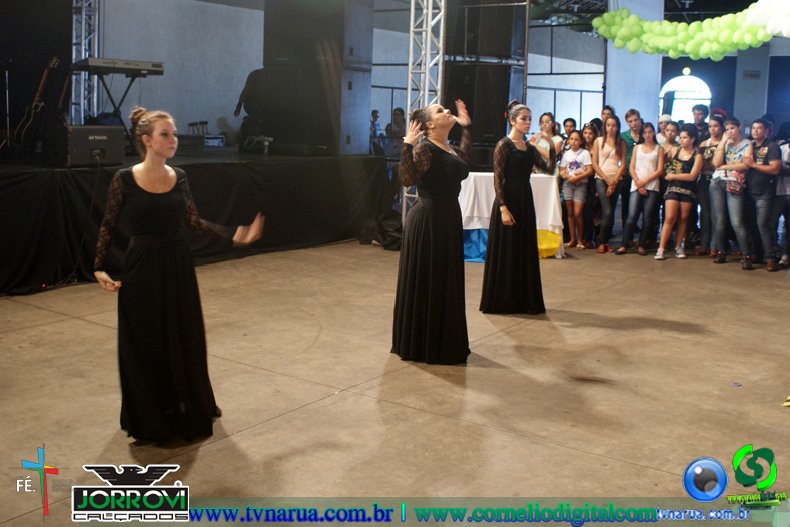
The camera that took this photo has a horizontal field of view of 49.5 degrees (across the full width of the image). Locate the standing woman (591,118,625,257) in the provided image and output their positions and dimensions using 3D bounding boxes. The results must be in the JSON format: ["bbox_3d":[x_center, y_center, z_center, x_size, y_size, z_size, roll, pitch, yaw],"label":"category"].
[{"bbox_3d":[2.568,-0.952,10.296,0.440,1.633,0.340,5,11,16],"label":"standing woman"}]

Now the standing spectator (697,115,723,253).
[{"bbox_3d":[3.938,-0.956,10.689,0.470,1.690,0.350,6,10,22],"label":"standing spectator"}]

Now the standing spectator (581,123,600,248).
[{"bbox_3d":[2.503,-0.996,10.962,0.440,1.570,0.340,4,10,11],"label":"standing spectator"}]

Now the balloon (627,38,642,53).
[{"bbox_3d":[3.274,-2.980,11.700,0.210,0.210,0.210,2,10,0],"label":"balloon"}]

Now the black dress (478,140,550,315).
[{"bbox_3d":[0.998,-0.315,7.061,0.600,1.435,0.520,-1,11,-14],"label":"black dress"}]

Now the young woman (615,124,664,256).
[{"bbox_3d":[2.953,-0.897,10.294,0.500,1.553,0.360,6,11,23],"label":"young woman"}]

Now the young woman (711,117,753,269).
[{"bbox_3d":[3.764,-0.793,9.575,0.480,1.658,0.380,9,13,36],"label":"young woman"}]

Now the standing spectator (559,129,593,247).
[{"bbox_3d":[2.243,-0.921,10.606,0.410,1.439,0.320,4,11,14],"label":"standing spectator"}]

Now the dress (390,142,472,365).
[{"bbox_3d":[0.251,-0.118,5.638,0.520,1.450,0.540,8,11,32],"label":"dress"}]

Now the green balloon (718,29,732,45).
[{"bbox_3d":[4.556,-3.130,11.800,0.200,0.215,0.200,2,10,0],"label":"green balloon"}]

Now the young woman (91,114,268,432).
[{"bbox_3d":[-1.076,0.033,4.225,0.780,1.600,0.520,-4,11,-30],"label":"young woman"}]

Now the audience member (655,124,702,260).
[{"bbox_3d":[3.446,-0.868,10.301,0.500,1.610,0.420,8,11,29],"label":"audience member"}]

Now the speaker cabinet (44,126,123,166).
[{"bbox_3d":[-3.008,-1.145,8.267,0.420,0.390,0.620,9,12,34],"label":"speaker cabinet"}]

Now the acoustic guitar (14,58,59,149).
[{"bbox_3d":[-3.749,-1.683,8.950,0.120,1.020,0.390,34,25,27],"label":"acoustic guitar"}]

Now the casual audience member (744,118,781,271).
[{"bbox_3d":[4.071,-0.754,9.481,0.360,1.637,0.500,-7,14,-41],"label":"casual audience member"}]

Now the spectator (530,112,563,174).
[{"bbox_3d":[1.921,-1.142,11.236,0.460,1.630,0.360,4,10,11],"label":"spectator"}]

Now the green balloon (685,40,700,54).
[{"bbox_3d":[4.171,-3.028,12.000,0.200,0.215,0.200,2,10,0],"label":"green balloon"}]

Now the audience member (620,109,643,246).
[{"bbox_3d":[3.090,-1.097,11.168,0.500,1.780,0.340,5,10,19],"label":"audience member"}]

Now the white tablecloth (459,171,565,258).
[{"bbox_3d":[1.288,-0.553,10.078,1.120,0.930,0.800,-2,10,-24],"label":"white tablecloth"}]

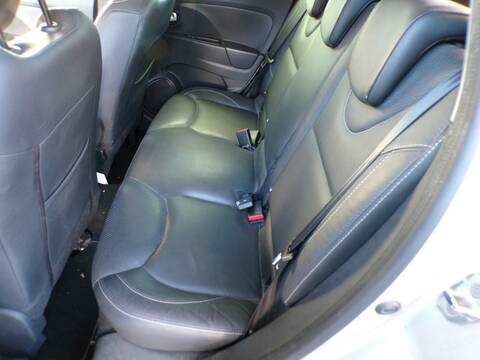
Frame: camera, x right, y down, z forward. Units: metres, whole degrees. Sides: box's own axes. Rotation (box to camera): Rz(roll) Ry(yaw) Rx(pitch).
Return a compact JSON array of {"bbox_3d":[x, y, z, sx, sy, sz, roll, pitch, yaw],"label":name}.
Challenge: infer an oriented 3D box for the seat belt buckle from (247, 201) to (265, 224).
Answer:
[{"bbox_3d":[0.057,0.112,1.150,0.050,0.030,0.080,-2,24,6],"label":"seat belt buckle"}]

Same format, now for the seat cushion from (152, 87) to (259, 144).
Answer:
[{"bbox_3d":[-0.144,-0.285,1.648,0.470,0.150,0.460,9,39,-5],"label":"seat cushion"}]

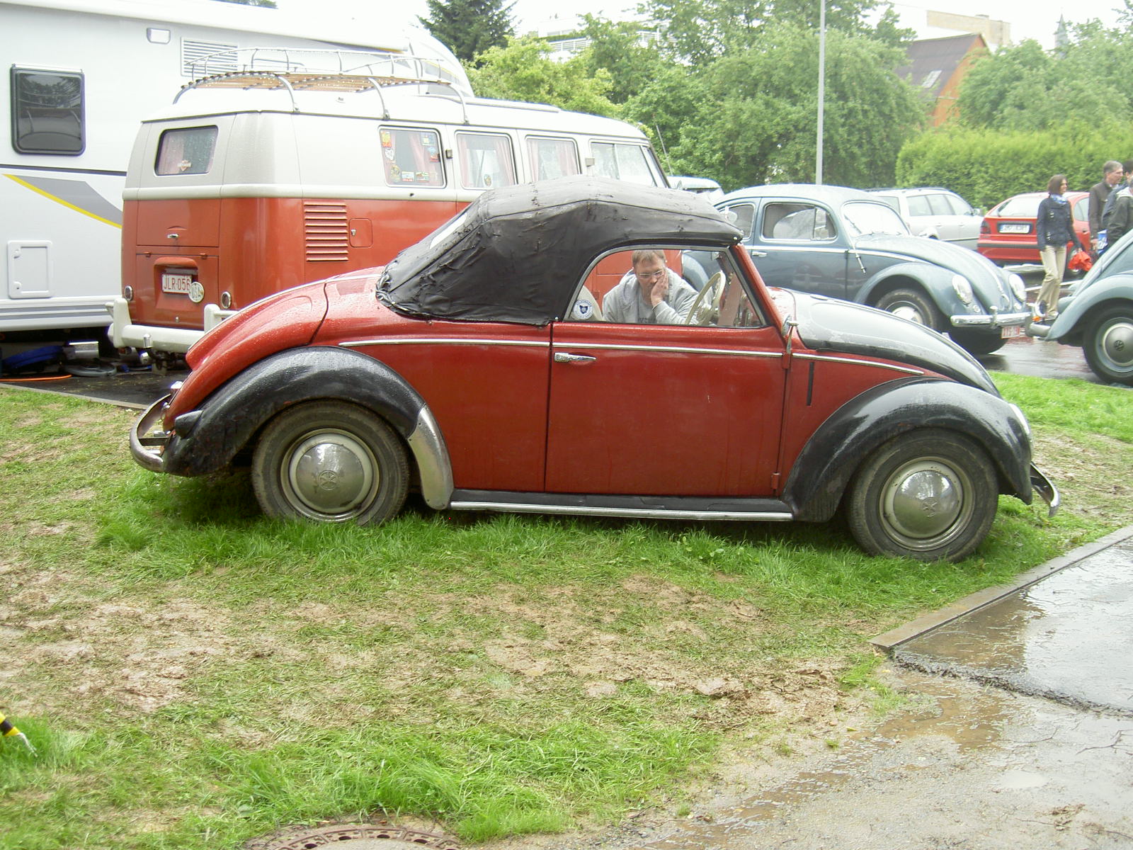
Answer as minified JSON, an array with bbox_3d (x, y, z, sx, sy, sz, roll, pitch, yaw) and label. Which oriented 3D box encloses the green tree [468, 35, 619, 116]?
[{"bbox_3d":[-0.609,-6.959,36.000,4.600,5.400,4.400,0,8,0],"label":"green tree"}]

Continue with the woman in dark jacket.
[{"bbox_3d":[5.559,-2.031,16.400,0.500,1.670,0.360,-6,10,-40],"label":"woman in dark jacket"}]

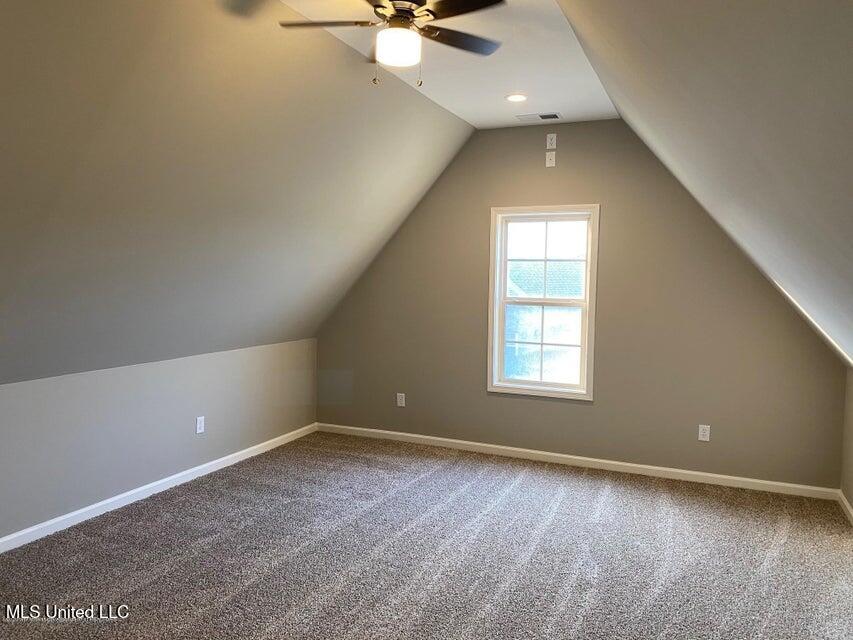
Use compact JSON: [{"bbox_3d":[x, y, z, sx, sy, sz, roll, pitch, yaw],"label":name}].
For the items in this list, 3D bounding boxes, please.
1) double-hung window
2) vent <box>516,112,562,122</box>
[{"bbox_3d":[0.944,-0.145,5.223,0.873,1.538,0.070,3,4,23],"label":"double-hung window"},{"bbox_3d":[0.855,-1.541,4.894,0.345,0.020,0.205,3,4,23],"label":"vent"}]

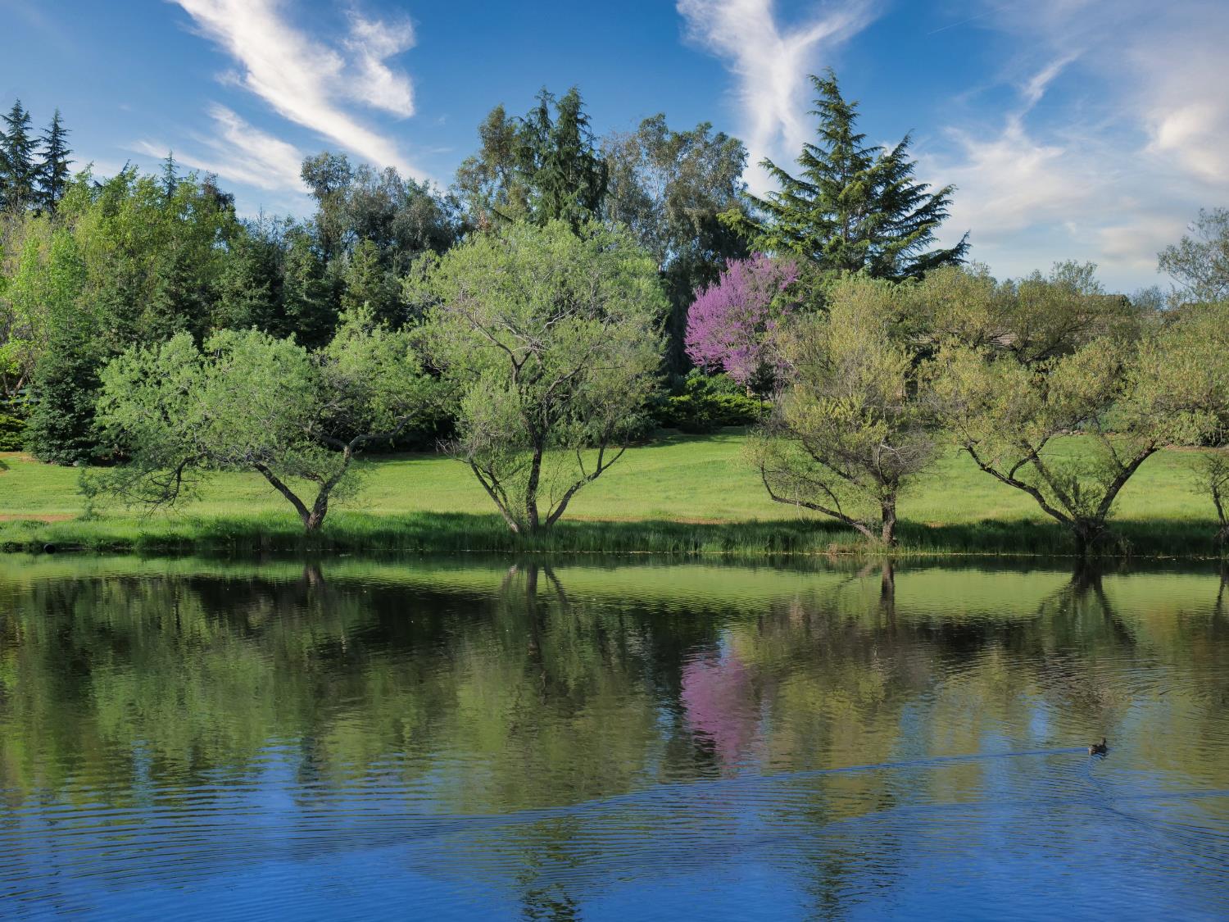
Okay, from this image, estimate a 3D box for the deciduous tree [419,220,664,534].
[{"bbox_3d":[-2.360,-2.700,74.000,8.010,10.260,7.440,1,2,0],"label":"deciduous tree"}]

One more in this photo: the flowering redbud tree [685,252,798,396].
[{"bbox_3d":[5.320,-5.400,94.000,4.890,6.400,4.890,1,2,0],"label":"flowering redbud tree"}]

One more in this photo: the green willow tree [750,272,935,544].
[{"bbox_3d":[7.370,-1.620,72.500,5.880,8.610,5.880,1,2,0],"label":"green willow tree"}]

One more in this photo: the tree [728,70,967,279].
[{"bbox_3d":[10.370,-10.010,101.000,10.710,14.770,10.390,1,2,0],"label":"tree"}]

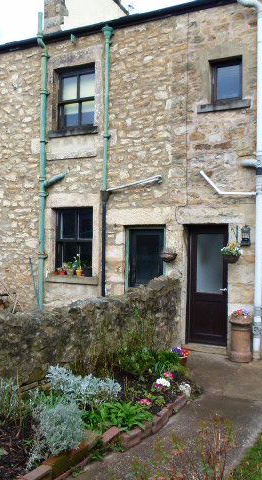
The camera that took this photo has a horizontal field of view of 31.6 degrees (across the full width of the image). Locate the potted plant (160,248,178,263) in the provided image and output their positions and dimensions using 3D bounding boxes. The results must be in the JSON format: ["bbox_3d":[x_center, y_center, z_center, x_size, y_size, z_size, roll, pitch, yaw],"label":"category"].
[{"bbox_3d":[0.656,0.274,8.017,0.300,0.240,0.280,1,0,25],"label":"potted plant"}]

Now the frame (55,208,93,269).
[{"bbox_3d":[-1.103,0.026,9.274,0.952,1.352,0.100,1,0,25],"label":"frame"}]

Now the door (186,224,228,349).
[{"bbox_3d":[1.387,0.812,8.182,0.800,2.080,0.100,1,0,25],"label":"door"}]

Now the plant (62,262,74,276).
[{"bbox_3d":[-1.266,0.588,9.213,0.220,0.270,0.190,1,0,25],"label":"plant"}]

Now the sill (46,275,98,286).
[{"bbox_3d":[-1.127,0.785,9.130,1.192,0.140,0.180,1,0,25],"label":"sill"}]

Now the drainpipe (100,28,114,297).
[{"bbox_3d":[-0.476,-1.270,8.697,0.190,5.500,0.170,1,0,25],"label":"drainpipe"}]

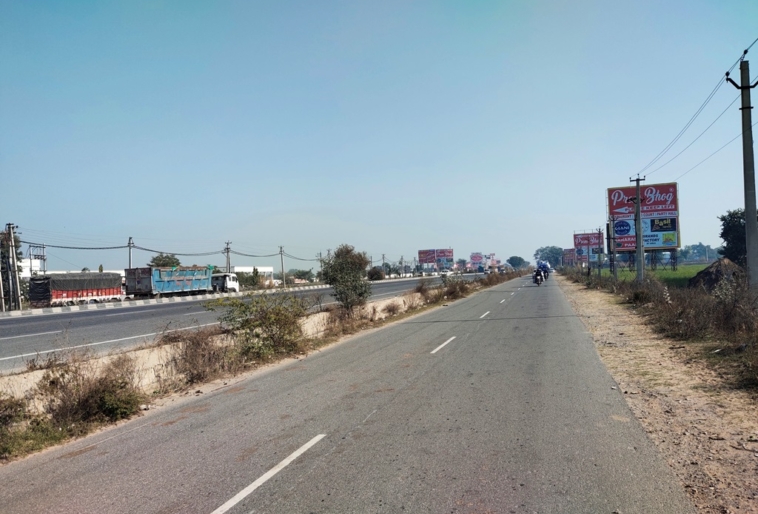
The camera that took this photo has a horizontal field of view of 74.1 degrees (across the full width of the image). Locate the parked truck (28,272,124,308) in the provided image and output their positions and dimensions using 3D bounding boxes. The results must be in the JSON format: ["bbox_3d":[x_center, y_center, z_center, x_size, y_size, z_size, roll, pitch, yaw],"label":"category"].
[{"bbox_3d":[-25.774,3.237,44.284,2.450,3.150,8.600,-3,-2,19],"label":"parked truck"}]

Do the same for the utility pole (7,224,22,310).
[{"bbox_3d":[-25.899,0.936,35.760,0.900,6.600,0.550,-3,-2,19],"label":"utility pole"}]

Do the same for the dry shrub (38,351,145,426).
[{"bbox_3d":[-4.126,1.869,7.198,0.850,0.970,1.400,-2,-2,19],"label":"dry shrub"}]

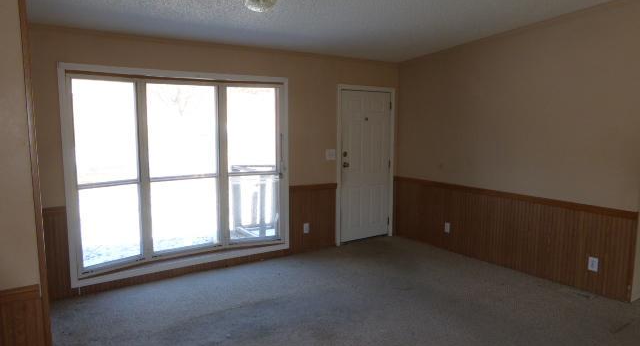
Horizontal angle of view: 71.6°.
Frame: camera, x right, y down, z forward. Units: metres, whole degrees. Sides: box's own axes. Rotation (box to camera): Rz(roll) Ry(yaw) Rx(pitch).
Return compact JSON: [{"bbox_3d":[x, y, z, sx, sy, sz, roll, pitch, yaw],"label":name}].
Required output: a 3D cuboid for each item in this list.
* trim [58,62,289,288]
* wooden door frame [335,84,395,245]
[{"bbox_3d":[-1.312,-0.018,4.556,2.273,2.000,0.080,-4,8,-34],"label":"trim"},{"bbox_3d":[0.603,-0.103,5.882,0.978,2.036,0.100,-4,8,-34],"label":"wooden door frame"}]

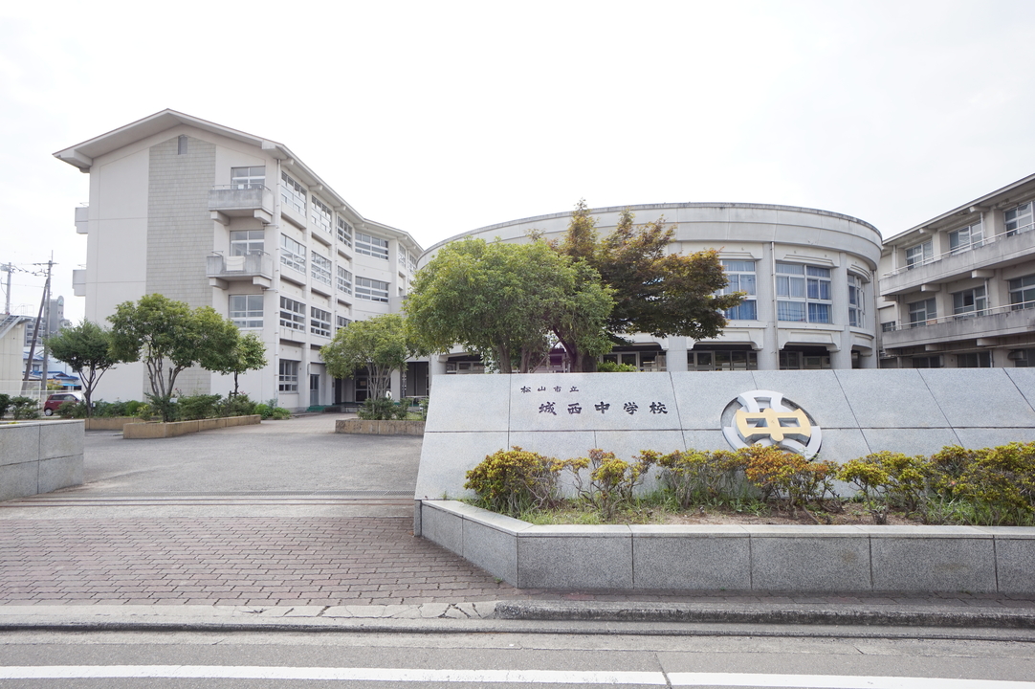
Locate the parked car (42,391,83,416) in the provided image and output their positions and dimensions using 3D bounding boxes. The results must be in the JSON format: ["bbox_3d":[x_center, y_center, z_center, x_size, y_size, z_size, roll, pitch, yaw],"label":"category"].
[{"bbox_3d":[-29.005,3.895,39.909,3.400,1.550,1.480,-1,-4,3],"label":"parked car"}]

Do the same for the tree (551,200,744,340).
[{"bbox_3d":[2.874,-0.644,14.000,4.794,5.438,4.600,-1,-4,3],"label":"tree"}]

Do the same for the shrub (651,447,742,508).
[{"bbox_3d":[1.635,1.225,5.500,0.820,0.550,0.620,-1,-4,3],"label":"shrub"}]

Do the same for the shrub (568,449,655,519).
[{"bbox_3d":[0.835,1.234,5.350,0.720,0.600,0.620,-1,-4,3],"label":"shrub"}]

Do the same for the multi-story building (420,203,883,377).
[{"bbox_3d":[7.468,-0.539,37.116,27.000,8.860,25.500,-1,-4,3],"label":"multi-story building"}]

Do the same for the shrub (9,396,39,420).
[{"bbox_3d":[-18.996,2.446,23.200,1.050,0.850,0.950,-1,-4,3],"label":"shrub"}]

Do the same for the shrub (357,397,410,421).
[{"bbox_3d":[-4.554,2.140,20.300,1.650,0.750,1.300,-1,-4,3],"label":"shrub"}]

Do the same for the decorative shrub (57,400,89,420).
[{"bbox_3d":[-17.342,2.552,23.500,1.200,0.750,1.000,-1,-4,3],"label":"decorative shrub"}]

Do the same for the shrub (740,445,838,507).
[{"bbox_3d":[2.458,1.197,5.450,0.830,0.560,0.640,-1,-4,3],"label":"shrub"}]

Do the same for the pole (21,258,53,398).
[{"bbox_3d":[-34.186,-0.648,43.000,2.318,10.907,0.900,-1,-4,3],"label":"pole"}]

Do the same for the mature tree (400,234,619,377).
[{"bbox_3d":[-0.182,-0.171,13.500,4.708,4.430,4.400,-1,-4,3],"label":"mature tree"}]

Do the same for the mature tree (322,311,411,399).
[{"bbox_3d":[-5.427,0.736,21.600,3.200,3.550,3.100,-1,-4,3],"label":"mature tree"}]

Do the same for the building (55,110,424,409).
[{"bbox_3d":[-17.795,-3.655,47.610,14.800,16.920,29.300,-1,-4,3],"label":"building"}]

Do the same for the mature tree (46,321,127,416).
[{"bbox_3d":[-16.802,0.969,23.500,2.850,3.800,2.800,-1,-4,3],"label":"mature tree"}]

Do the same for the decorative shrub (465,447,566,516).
[{"bbox_3d":[-0.013,1.216,5.400,0.907,0.608,0.800,-1,-4,3],"label":"decorative shrub"}]

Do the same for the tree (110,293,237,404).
[{"bbox_3d":[-10.258,0.399,18.000,3.600,3.850,3.500,-1,-4,3],"label":"tree"}]

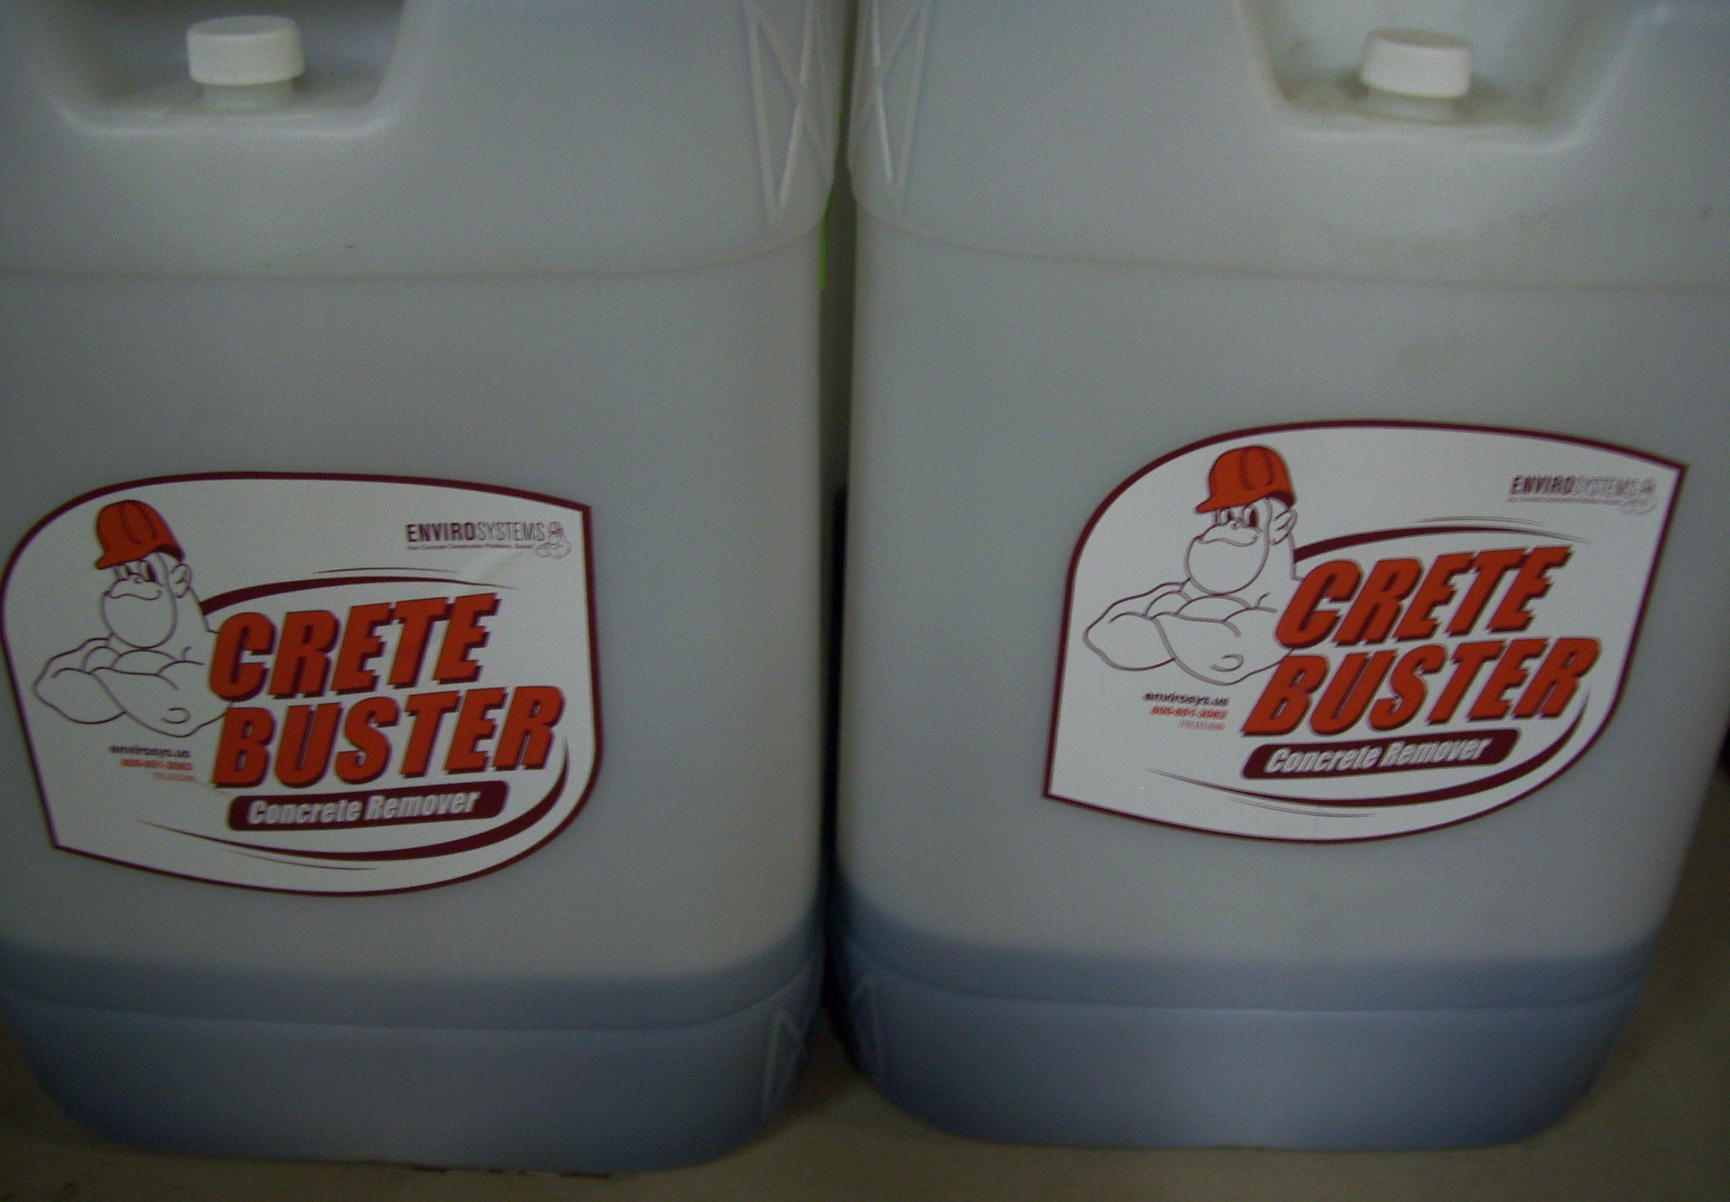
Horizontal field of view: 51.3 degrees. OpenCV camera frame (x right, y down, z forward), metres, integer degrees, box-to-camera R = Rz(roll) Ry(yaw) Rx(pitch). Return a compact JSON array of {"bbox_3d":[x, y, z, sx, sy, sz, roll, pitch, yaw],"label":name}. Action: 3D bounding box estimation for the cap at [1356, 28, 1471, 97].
[{"bbox_3d":[0.170,-0.165,0.555,0.035,0.016,0.035,1,25,0],"label":"cap"}]

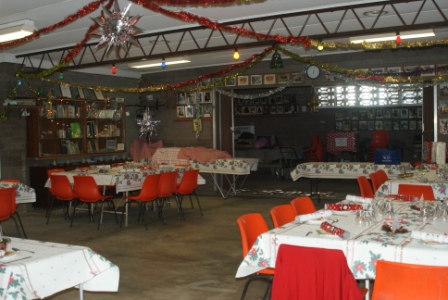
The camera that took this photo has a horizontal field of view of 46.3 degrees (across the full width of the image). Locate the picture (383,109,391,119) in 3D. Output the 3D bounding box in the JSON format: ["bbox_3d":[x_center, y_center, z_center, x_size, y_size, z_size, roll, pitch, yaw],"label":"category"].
[{"bbox_3d":[4.066,-0.904,13.069,0.190,0.240,0.025,1,4,25],"label":"picture"}]

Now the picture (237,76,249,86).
[{"bbox_3d":[0.380,-1.369,10.416,0.245,0.205,0.025,1,4,25],"label":"picture"}]

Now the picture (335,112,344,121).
[{"bbox_3d":[3.280,-0.958,14.846,0.239,0.229,0.030,0,2,31],"label":"picture"}]

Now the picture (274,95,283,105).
[{"bbox_3d":[1.524,-1.401,14.587,0.225,0.270,0.025,1,3,29],"label":"picture"}]

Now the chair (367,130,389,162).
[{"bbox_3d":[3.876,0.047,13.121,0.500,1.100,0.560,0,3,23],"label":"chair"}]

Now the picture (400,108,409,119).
[{"bbox_3d":[4.490,-0.905,12.996,0.172,0.251,0.025,1,3,29],"label":"picture"}]

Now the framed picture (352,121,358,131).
[{"bbox_3d":[3.613,-0.666,14.398,0.190,0.250,0.025,0,3,27],"label":"framed picture"}]

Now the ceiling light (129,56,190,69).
[{"bbox_3d":[-1.184,-1.631,9.800,1.240,0.100,0.200,-2,2,29],"label":"ceiling light"}]

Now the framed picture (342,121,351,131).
[{"bbox_3d":[3.171,-0.633,13.515,0.200,0.240,0.025,1,4,25],"label":"framed picture"}]

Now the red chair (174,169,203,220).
[{"bbox_3d":[-0.650,0.708,8.430,0.500,0.775,0.450,1,4,27],"label":"red chair"}]

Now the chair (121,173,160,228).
[{"bbox_3d":[-1.242,0.775,8.071,0.530,0.795,0.490,0,2,31],"label":"chair"}]

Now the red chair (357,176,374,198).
[{"bbox_3d":[2.054,0.734,6.928,0.520,0.750,0.500,1,3,29],"label":"red chair"}]

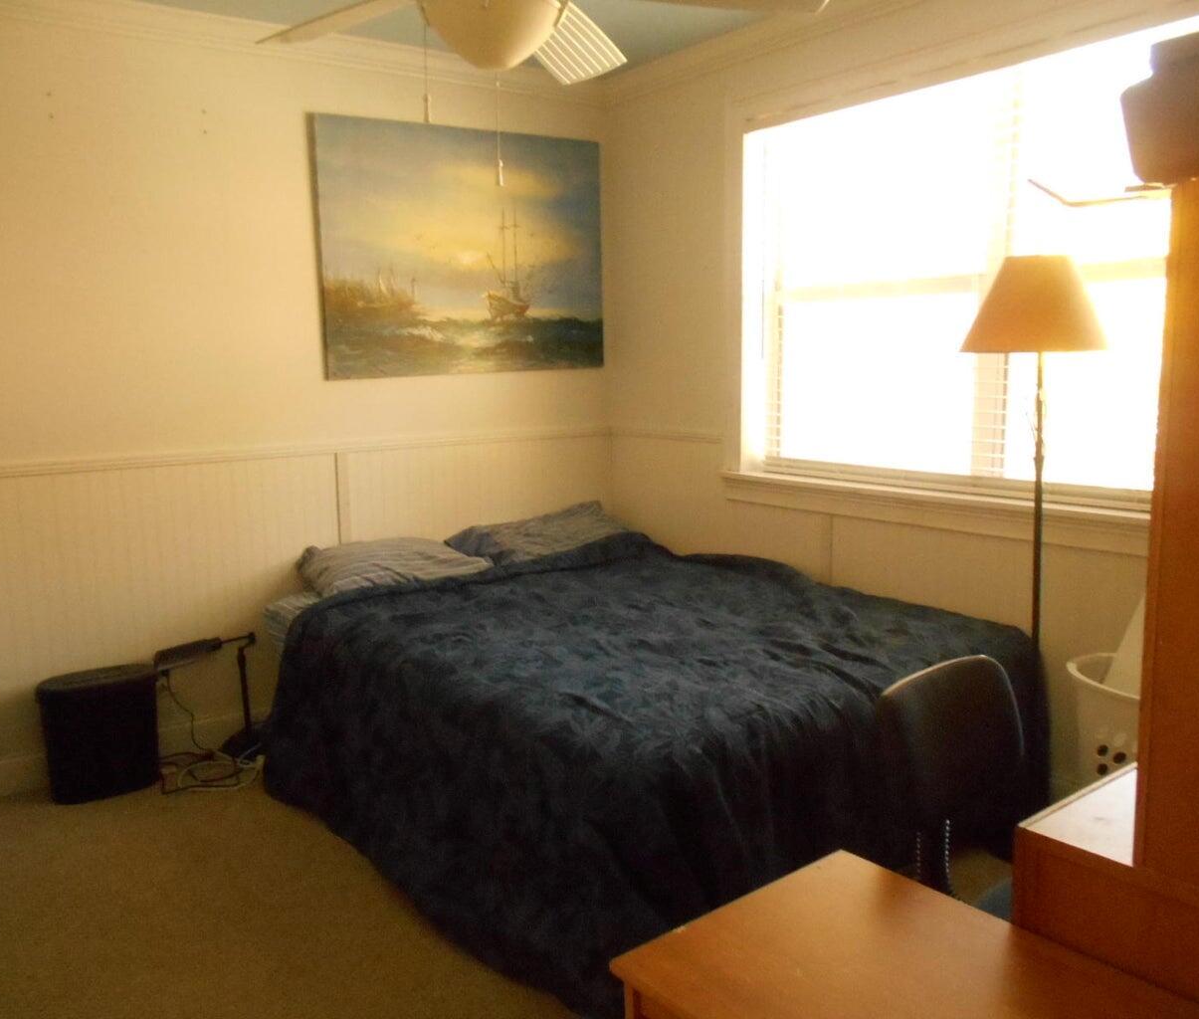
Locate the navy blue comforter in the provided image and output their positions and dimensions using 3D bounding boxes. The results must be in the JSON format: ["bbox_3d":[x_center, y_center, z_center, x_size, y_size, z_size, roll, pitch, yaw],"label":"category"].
[{"bbox_3d":[0.055,0.584,3.057,1.640,0.640,1.900,-7,10,-34],"label":"navy blue comforter"}]

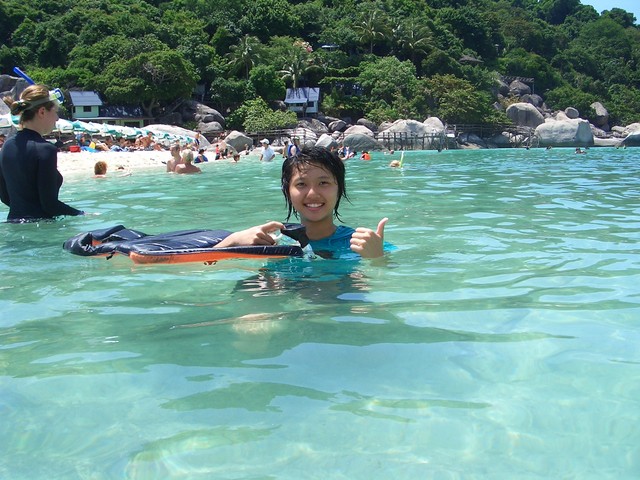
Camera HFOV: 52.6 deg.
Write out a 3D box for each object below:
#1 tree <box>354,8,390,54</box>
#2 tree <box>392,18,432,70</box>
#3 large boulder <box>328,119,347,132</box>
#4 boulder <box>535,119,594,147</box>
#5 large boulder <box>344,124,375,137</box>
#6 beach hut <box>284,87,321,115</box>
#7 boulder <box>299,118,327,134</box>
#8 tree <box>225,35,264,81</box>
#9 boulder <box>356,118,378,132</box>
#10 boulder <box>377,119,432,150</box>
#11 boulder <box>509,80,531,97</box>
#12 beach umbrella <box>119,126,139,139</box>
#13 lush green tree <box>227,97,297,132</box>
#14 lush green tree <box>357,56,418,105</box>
[{"bbox_3d":[9.411,-37.107,116.000,6.450,8.780,6.450,0,8,5],"label":"tree"},{"bbox_3d":[15.438,-32.462,108.000,6.680,8.850,6.500,-1,8,0],"label":"tree"},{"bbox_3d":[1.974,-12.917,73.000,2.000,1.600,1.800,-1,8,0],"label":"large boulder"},{"bbox_3d":[30.165,-13.228,80.000,7.540,3.590,5.660,3,9,20],"label":"boulder"},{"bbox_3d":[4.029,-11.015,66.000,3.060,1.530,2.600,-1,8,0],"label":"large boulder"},{"bbox_3d":[-2.272,-18.108,84.000,4.600,3.700,4.400,1,8,10],"label":"beach hut"},{"bbox_3d":[-0.763,-13.272,76.000,3.520,2.000,2.820,0,8,-1],"label":"boulder"},{"bbox_3d":[-11.434,-27.563,98.000,5.450,7.120,5.600,-1,8,0],"label":"tree"},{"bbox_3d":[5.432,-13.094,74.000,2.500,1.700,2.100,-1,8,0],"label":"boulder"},{"bbox_3d":[9.663,-12.065,74.000,6.400,3.660,5.000,-1,8,0],"label":"boulder"},{"bbox_3d":[30.213,-22.868,98.000,3.330,2.570,2.830,2,9,17],"label":"boulder"},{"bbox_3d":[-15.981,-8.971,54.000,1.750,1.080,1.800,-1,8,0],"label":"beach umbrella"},{"bbox_3d":[-6.690,-14.352,74.000,8.000,4.120,6.500,-1,8,0],"label":"lush green tree"},{"bbox_3d":[9.179,-21.351,88.000,8.430,7.210,7.590,0,8,6],"label":"lush green tree"}]

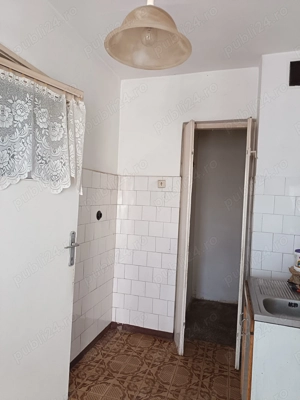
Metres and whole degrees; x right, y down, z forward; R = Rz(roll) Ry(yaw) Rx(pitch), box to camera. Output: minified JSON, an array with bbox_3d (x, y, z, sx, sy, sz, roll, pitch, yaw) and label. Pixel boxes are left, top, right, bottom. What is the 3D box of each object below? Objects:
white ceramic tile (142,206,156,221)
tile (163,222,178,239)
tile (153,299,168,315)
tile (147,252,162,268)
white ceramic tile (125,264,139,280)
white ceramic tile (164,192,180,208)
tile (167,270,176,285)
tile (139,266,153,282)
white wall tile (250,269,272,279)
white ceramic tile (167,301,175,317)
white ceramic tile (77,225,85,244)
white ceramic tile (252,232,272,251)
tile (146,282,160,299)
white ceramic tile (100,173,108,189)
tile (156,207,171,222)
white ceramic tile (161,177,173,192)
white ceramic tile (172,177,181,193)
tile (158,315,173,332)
[{"bbox_3d":[-0.006,0.136,2.759,0.150,0.150,0.010,2,1,17],"label":"white ceramic tile"},{"bbox_3d":[0.209,0.303,2.721,0.150,0.150,0.010,2,0,16],"label":"tile"},{"bbox_3d":[0.106,1.060,2.739,0.150,0.150,0.010,2,0,16],"label":"tile"},{"bbox_3d":[0.048,0.601,2.763,0.150,0.150,0.010,2,0,16],"label":"tile"},{"bbox_3d":[-0.180,0.731,2.786,0.150,0.150,0.010,2,0,17],"label":"white ceramic tile"},{"bbox_3d":[0.224,-0.003,2.666,0.148,0.150,0.010,2,0,17],"label":"white ceramic tile"},{"bbox_3d":[0.218,0.760,2.711,0.077,0.150,0.010,2,0,16],"label":"tile"},{"bbox_3d":[-0.038,0.749,2.786,0.150,0.150,0.010,2,0,16],"label":"tile"},{"bbox_3d":[0.892,0.633,2.230,0.150,0.150,0.010,3,1,17],"label":"white wall tile"},{"bbox_3d":[0.210,1.064,2.708,0.061,0.150,0.010,2,0,16],"label":"white ceramic tile"},{"bbox_3d":[-0.558,0.272,2.217,0.010,0.150,0.150,2,1,17],"label":"white ceramic tile"},{"bbox_3d":[0.903,0.333,2.227,0.150,0.150,0.010,3,1,17],"label":"white ceramic tile"},{"bbox_3d":[0.032,0.904,2.763,0.150,0.150,0.010,2,0,16],"label":"tile"},{"bbox_3d":[-0.430,-0.180,2.584,0.010,0.150,0.150,2,1,17],"label":"white ceramic tile"},{"bbox_3d":[0.136,0.141,2.704,0.150,0.150,0.010,2,0,17],"label":"tile"},{"bbox_3d":[0.173,-0.155,2.682,0.101,0.150,0.010,2,0,17],"label":"white ceramic tile"},{"bbox_3d":[0.264,-0.151,2.712,0.081,0.150,0.010,2,0,16],"label":"white ceramic tile"},{"bbox_3d":[0.153,1.200,2.707,0.150,0.150,0.010,2,1,17],"label":"tile"}]

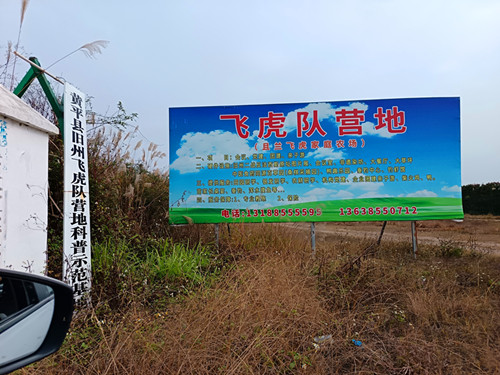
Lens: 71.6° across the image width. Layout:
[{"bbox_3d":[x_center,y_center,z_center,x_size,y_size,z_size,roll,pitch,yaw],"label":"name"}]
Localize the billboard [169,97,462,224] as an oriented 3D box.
[{"bbox_3d":[1.251,-0.520,7.080,5.900,2.453,0.100,-1,-2,4],"label":"billboard"}]

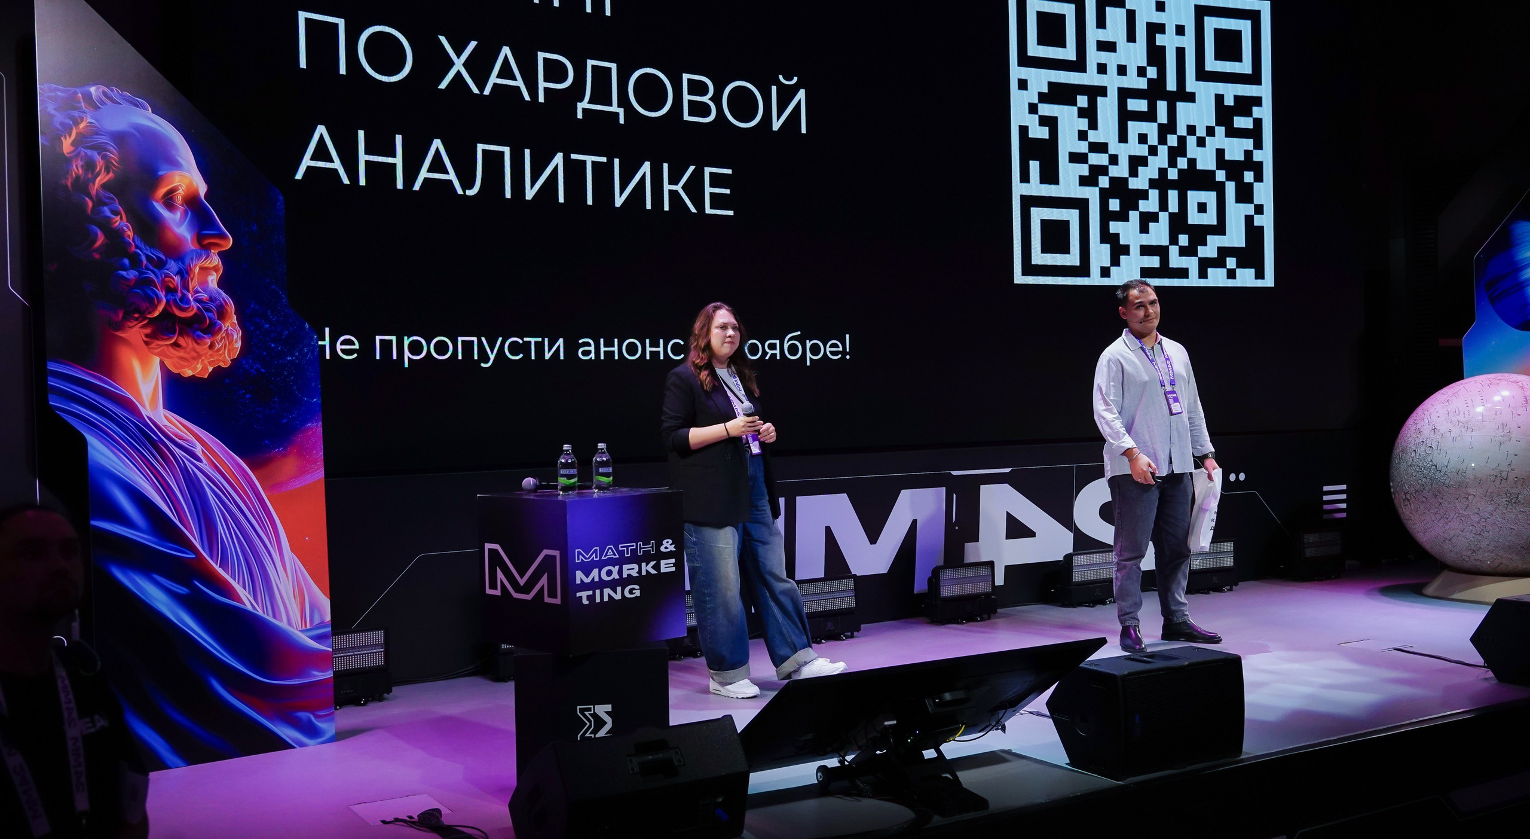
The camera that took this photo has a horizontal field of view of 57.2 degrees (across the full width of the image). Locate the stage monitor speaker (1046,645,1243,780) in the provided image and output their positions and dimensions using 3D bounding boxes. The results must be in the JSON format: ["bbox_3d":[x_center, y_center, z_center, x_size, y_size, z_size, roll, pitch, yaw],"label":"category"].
[{"bbox_3d":[1.321,1.007,4.909,0.550,0.350,0.370,-2,1,-29],"label":"stage monitor speaker"}]

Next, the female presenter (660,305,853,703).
[{"bbox_3d":[-0.017,0.337,6.268,0.700,1.700,0.480,-2,1,-42],"label":"female presenter"}]

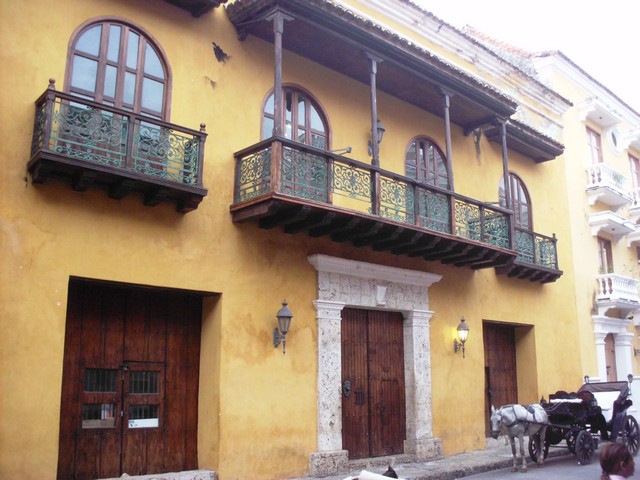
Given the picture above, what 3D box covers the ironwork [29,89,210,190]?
[{"bbox_3d":[-3.163,-1.490,11.343,2.846,1.071,0.612,11,-16,-44],"label":"ironwork"}]

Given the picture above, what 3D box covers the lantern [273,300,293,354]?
[{"bbox_3d":[-0.688,1.668,13.369,0.316,1.051,0.388,11,-16,-44],"label":"lantern"}]

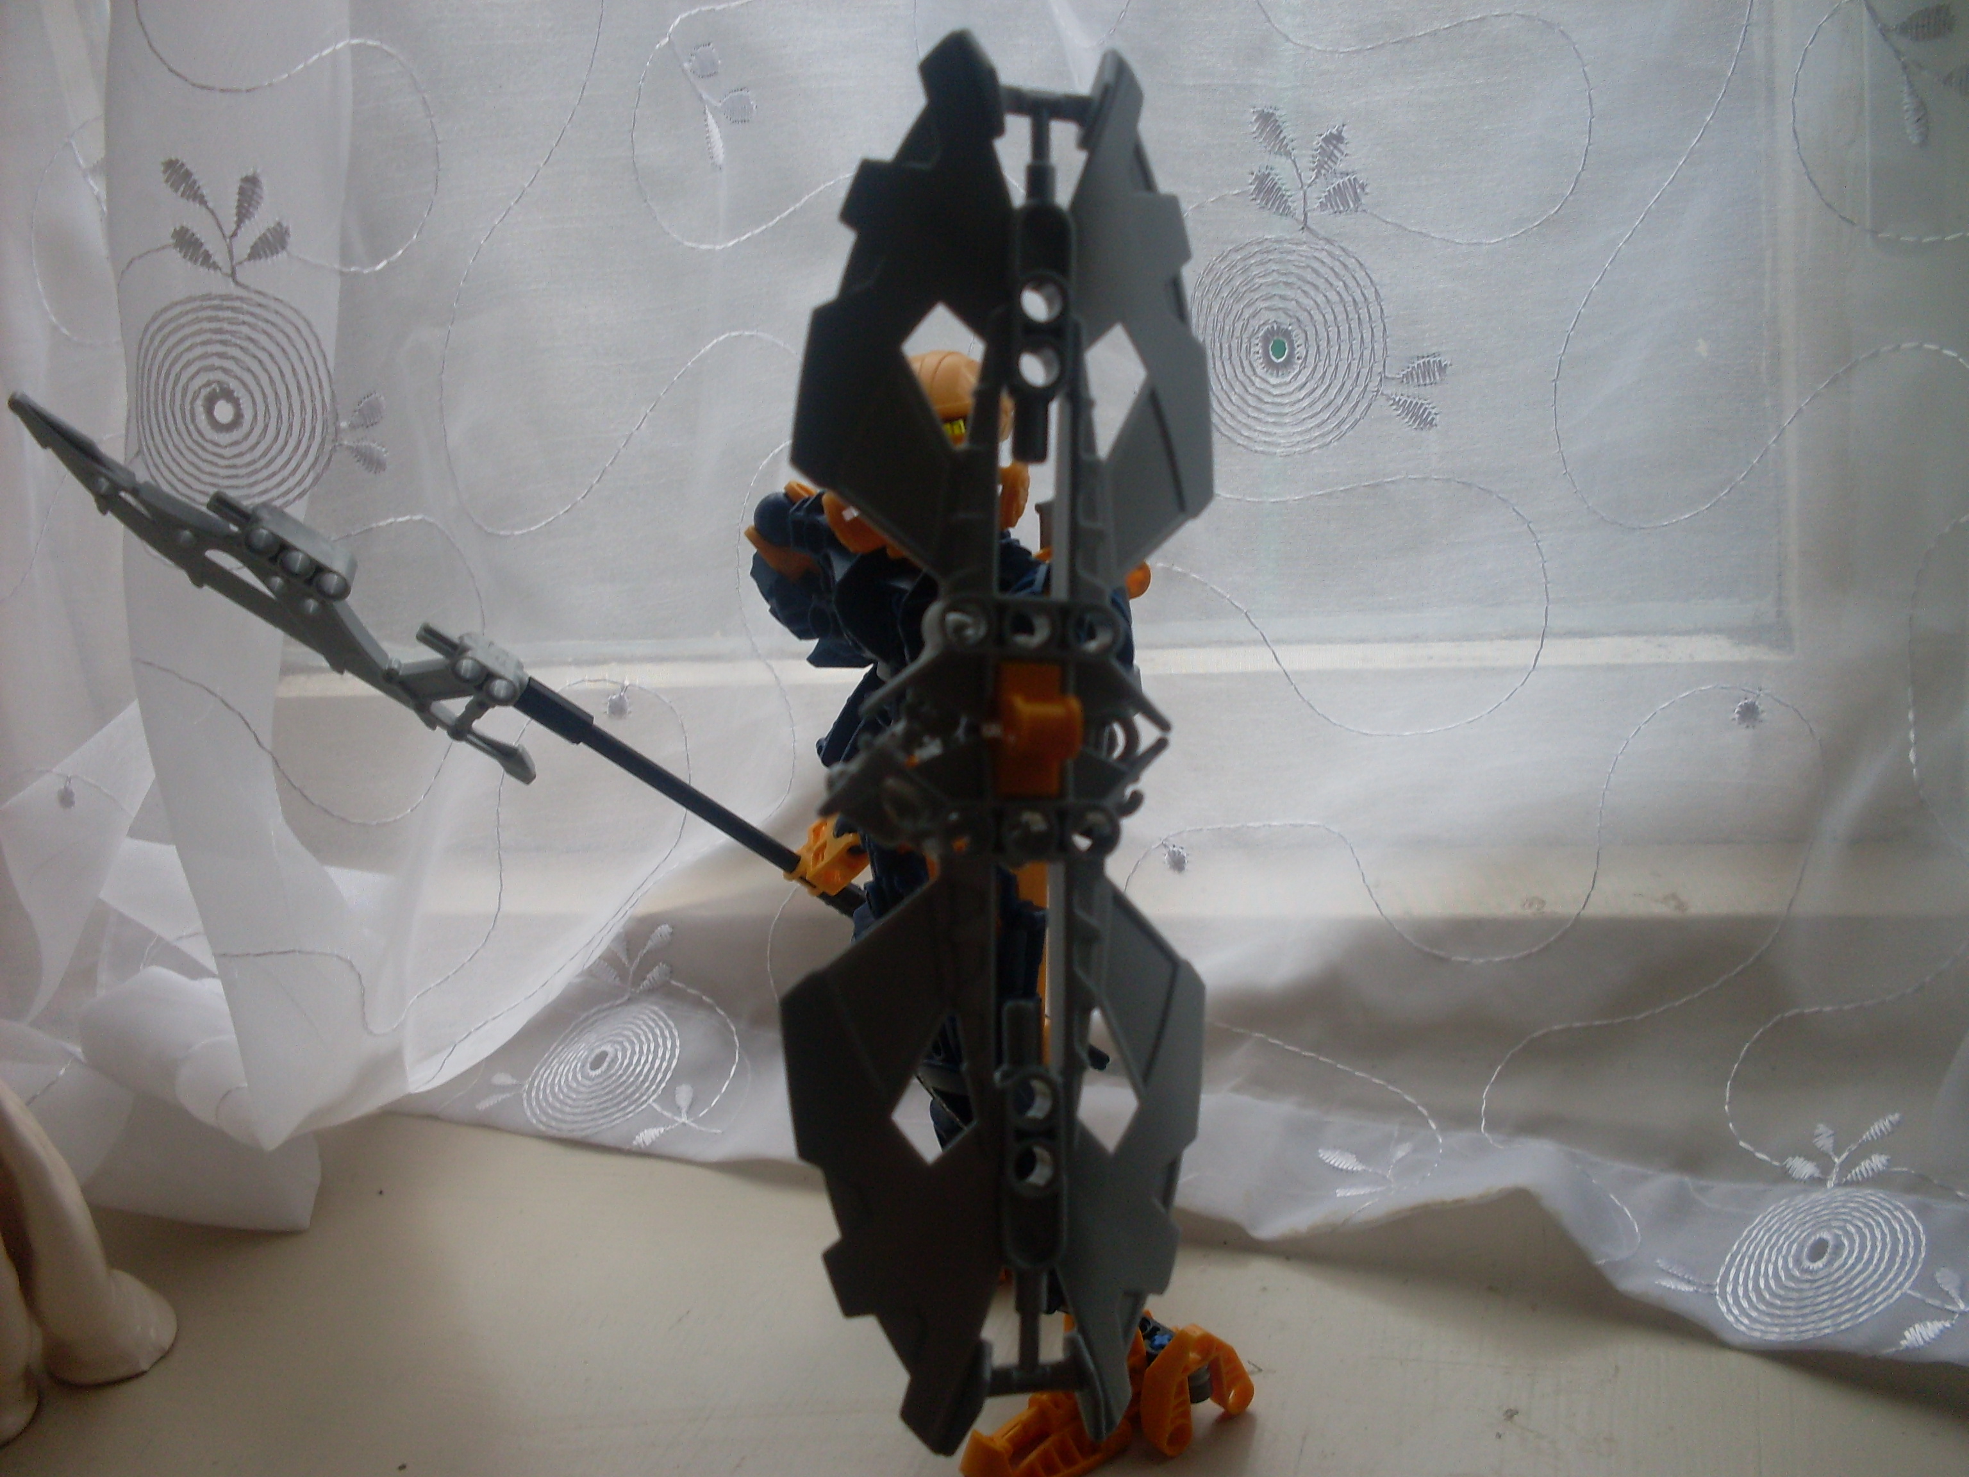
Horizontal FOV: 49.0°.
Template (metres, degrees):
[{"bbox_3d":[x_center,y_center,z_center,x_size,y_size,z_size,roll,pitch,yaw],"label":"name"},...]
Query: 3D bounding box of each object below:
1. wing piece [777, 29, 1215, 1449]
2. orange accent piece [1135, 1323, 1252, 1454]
[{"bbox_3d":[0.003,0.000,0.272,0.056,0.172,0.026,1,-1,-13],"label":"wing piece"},{"bbox_3d":[0.046,0.141,0.468,0.029,0.025,0.014,-1,2,-45],"label":"orange accent piece"}]

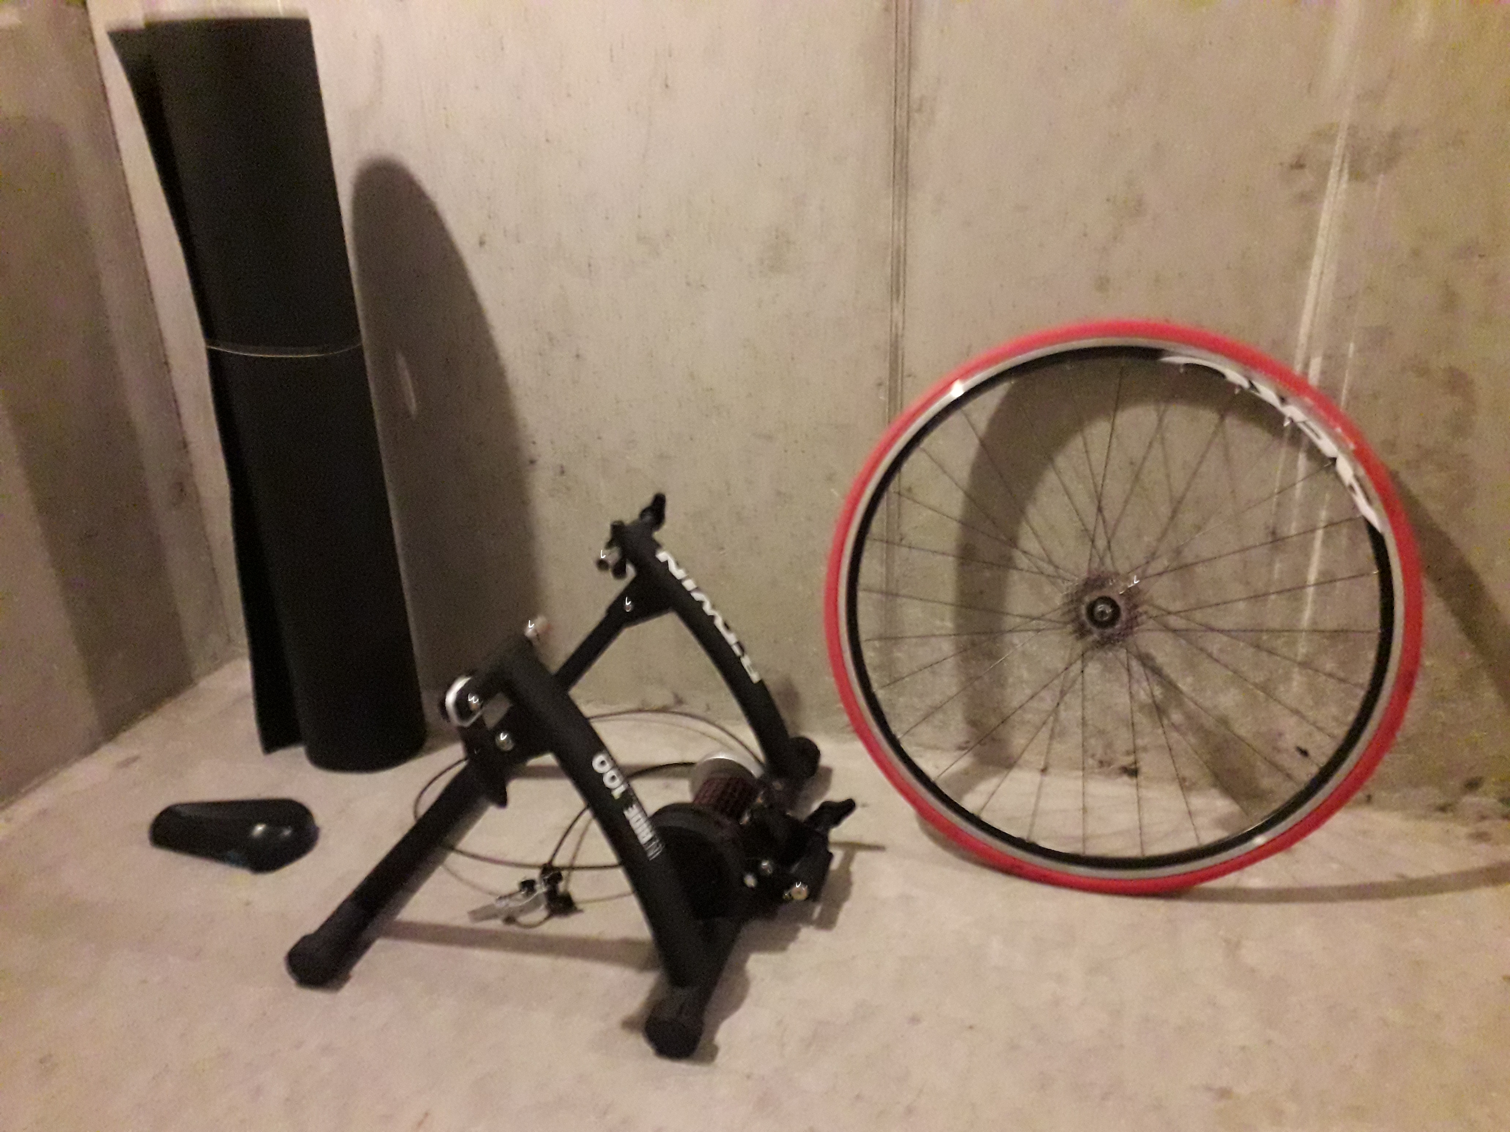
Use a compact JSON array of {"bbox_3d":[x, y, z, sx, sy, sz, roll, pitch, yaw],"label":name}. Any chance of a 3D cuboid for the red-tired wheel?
[{"bbox_3d":[0.409,0.048,1.377,0.670,0.670,0.135,6,2,17],"label":"red-tired wheel"}]

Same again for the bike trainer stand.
[{"bbox_3d":[-0.165,0.184,1.374,0.557,0.395,0.540,6,24,17],"label":"bike trainer stand"}]

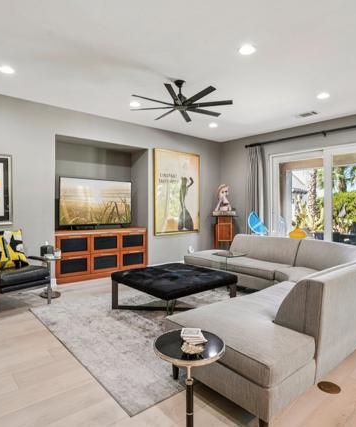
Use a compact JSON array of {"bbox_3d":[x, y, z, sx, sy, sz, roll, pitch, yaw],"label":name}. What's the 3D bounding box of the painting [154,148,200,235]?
[{"bbox_3d":[0.035,-0.456,6.536,1.353,1.876,0.048,-1,2,-40],"label":"painting"}]

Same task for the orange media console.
[{"bbox_3d":[-1.543,0.737,5.633,1.863,0.864,0.576,-1,2,-40],"label":"orange media console"}]

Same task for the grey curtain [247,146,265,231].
[{"bbox_3d":[1.792,-0.192,6.605,0.134,2.693,0.516,-1,2,-40],"label":"grey curtain"}]

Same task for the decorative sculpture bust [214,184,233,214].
[{"bbox_3d":[1.114,-0.350,6.968,0.375,0.697,0.281,0,2,-18],"label":"decorative sculpture bust"}]

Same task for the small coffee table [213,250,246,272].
[{"bbox_3d":[0.759,0.920,4.302,0.523,0.596,0.536,-1,2,-40],"label":"small coffee table"}]

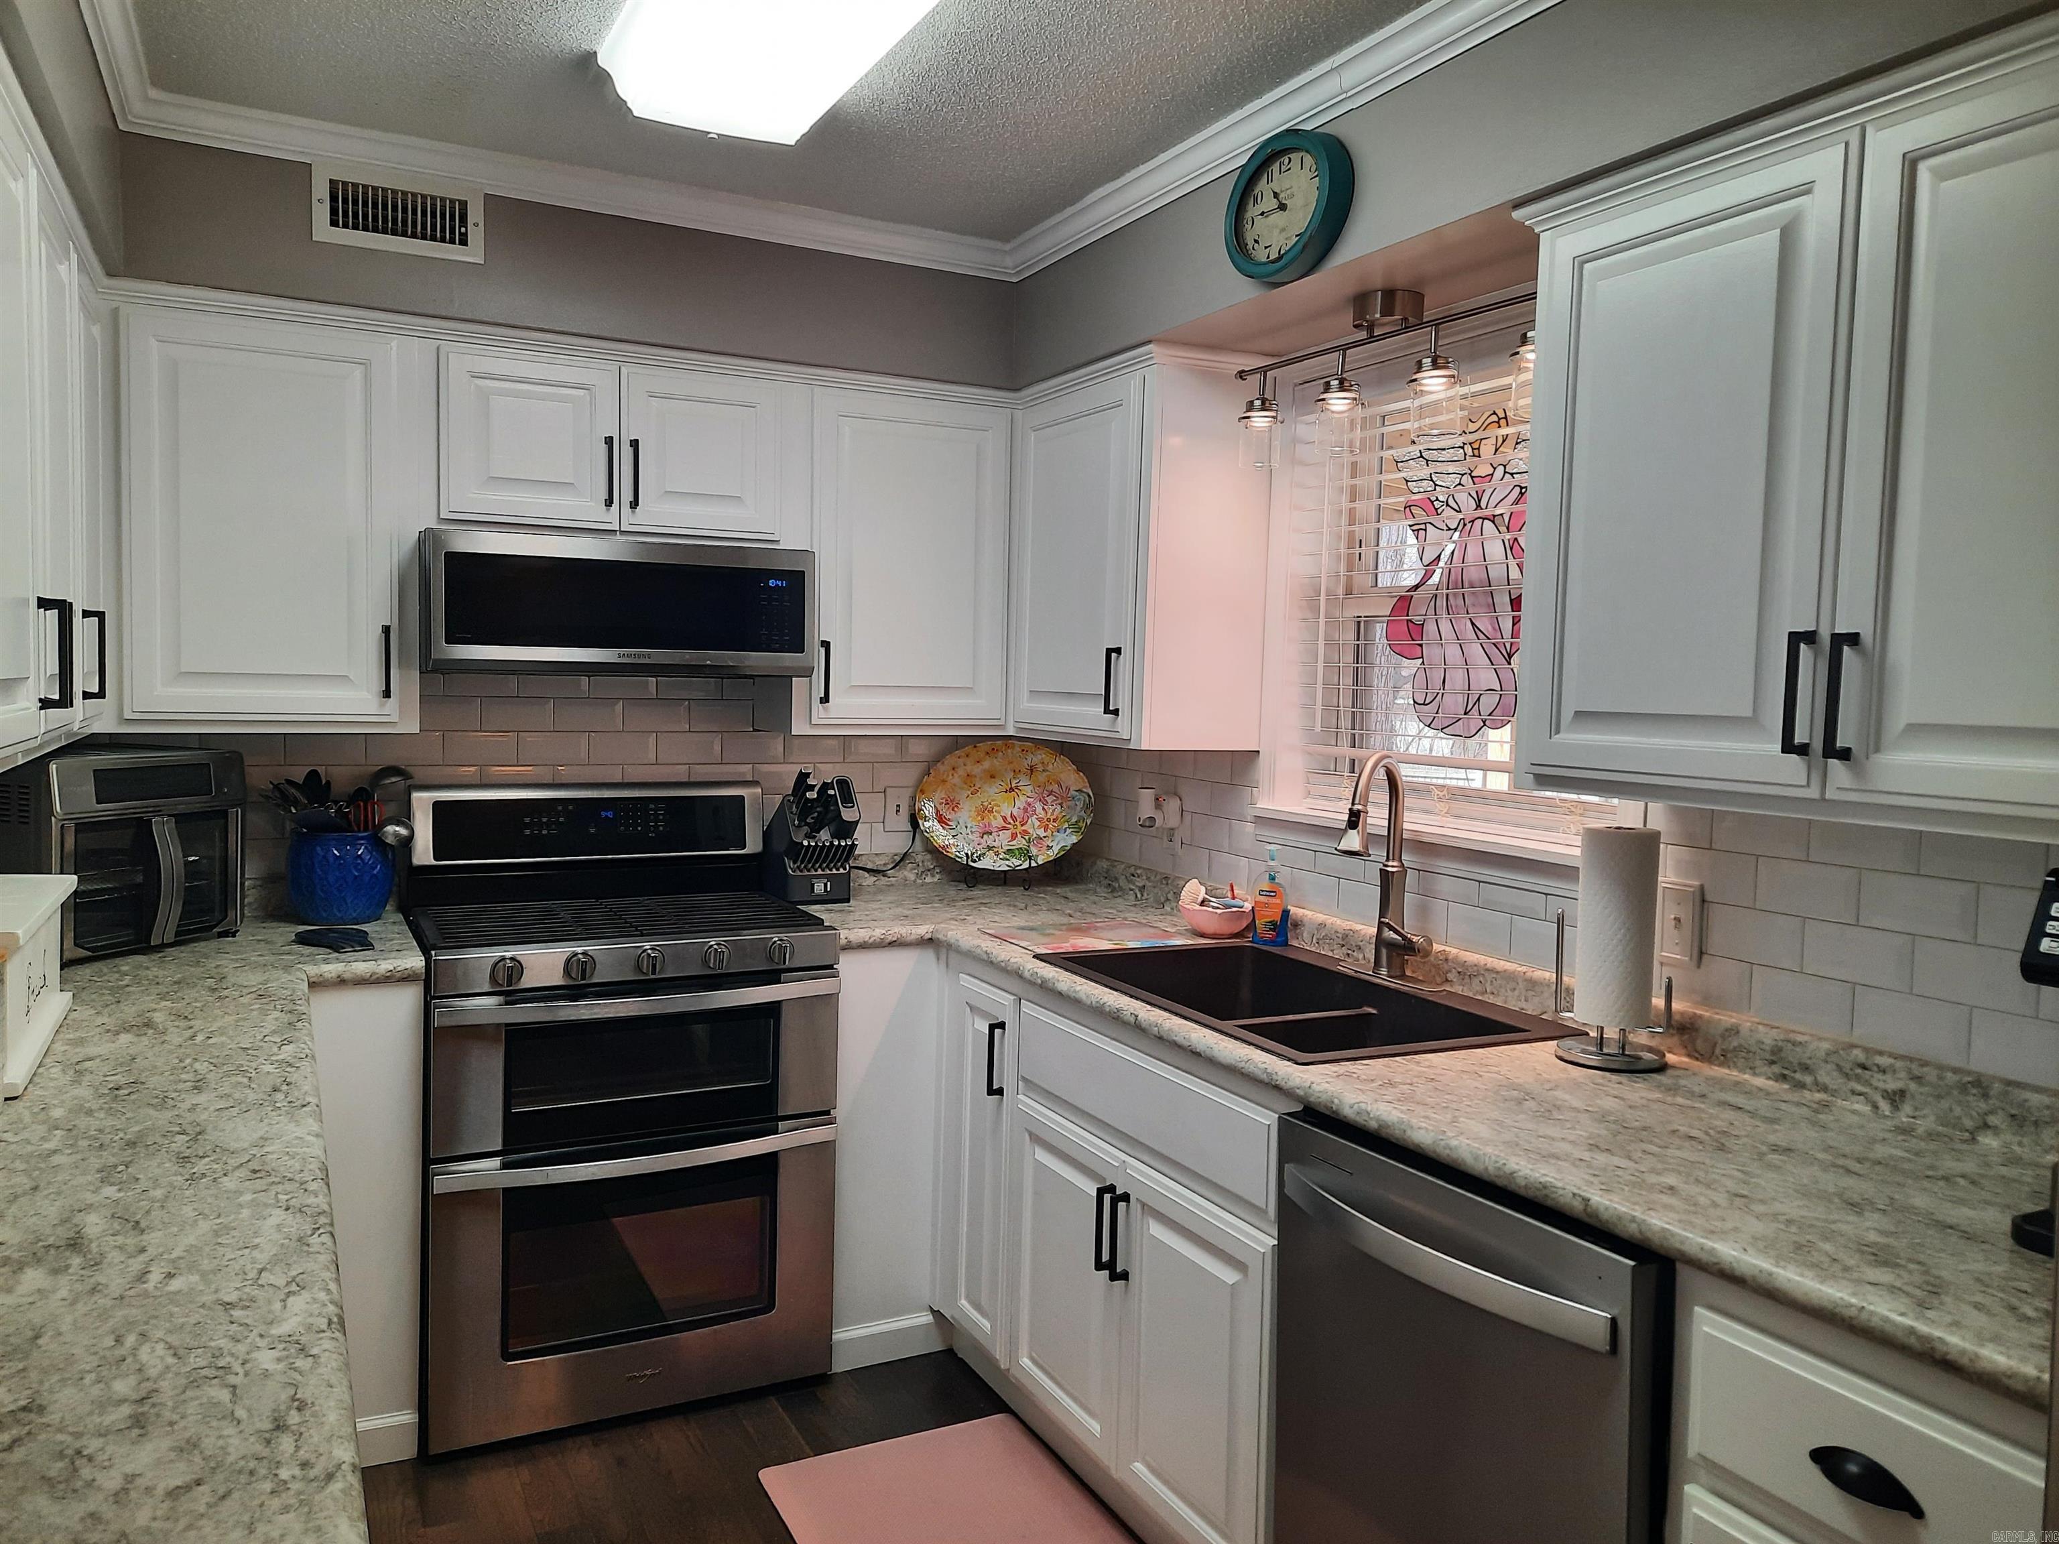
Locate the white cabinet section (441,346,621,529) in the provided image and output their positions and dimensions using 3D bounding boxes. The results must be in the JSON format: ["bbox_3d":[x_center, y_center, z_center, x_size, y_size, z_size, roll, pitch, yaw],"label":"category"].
[{"bbox_3d":[-1.066,-0.672,3.111,0.350,0.342,0.320,0,4,-27],"label":"white cabinet section"}]

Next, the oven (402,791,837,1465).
[{"bbox_3d":[-0.854,0.636,3.069,0.757,1.180,0.710,0,4,-27],"label":"oven"}]

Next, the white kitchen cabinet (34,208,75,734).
[{"bbox_3d":[-1.503,-0.418,2.005,0.335,0.780,0.425,0,4,-27],"label":"white kitchen cabinet"}]

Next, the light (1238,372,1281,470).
[{"bbox_3d":[0.457,-0.692,2.930,0.084,0.189,0.084,1,4,0],"label":"light"}]

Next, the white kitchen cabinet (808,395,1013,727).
[{"bbox_3d":[-0.336,-0.484,3.495,0.490,0.745,0.330,0,4,-27],"label":"white kitchen cabinet"}]

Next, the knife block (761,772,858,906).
[{"bbox_3d":[-0.505,0.139,3.403,0.147,0.309,0.265,0,4,-27],"label":"knife block"}]

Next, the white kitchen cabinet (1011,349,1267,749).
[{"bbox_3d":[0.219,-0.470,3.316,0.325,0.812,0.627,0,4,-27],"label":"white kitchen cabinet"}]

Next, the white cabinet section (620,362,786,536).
[{"bbox_3d":[-0.759,-0.674,3.267,0.346,0.342,0.320,0,4,-27],"label":"white cabinet section"}]

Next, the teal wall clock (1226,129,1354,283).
[{"bbox_3d":[0.439,-0.951,2.510,0.065,0.248,0.248,-1,4,-32],"label":"teal wall clock"}]

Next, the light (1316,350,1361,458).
[{"bbox_3d":[0.565,-0.673,2.719,0.084,0.193,0.084,1,4,0],"label":"light"}]

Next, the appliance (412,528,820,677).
[{"bbox_3d":[-0.889,-0.339,3.142,0.757,0.265,0.450,0,4,-27],"label":"appliance"}]

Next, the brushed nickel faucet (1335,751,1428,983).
[{"bbox_3d":[0.621,0.164,2.578,0.115,0.397,0.230,4,5,39],"label":"brushed nickel faucet"}]

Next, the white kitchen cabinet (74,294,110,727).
[{"bbox_3d":[-1.701,-0.447,2.392,0.335,0.780,0.445,0,4,-27],"label":"white kitchen cabinet"}]

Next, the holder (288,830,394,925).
[{"bbox_3d":[-1.397,0.210,3.026,0.198,0.181,0.198,0,4,-27],"label":"holder"}]

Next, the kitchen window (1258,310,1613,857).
[{"bbox_3d":[0.736,-0.338,2.706,0.120,0.920,0.980,0,4,-27],"label":"kitchen window"}]

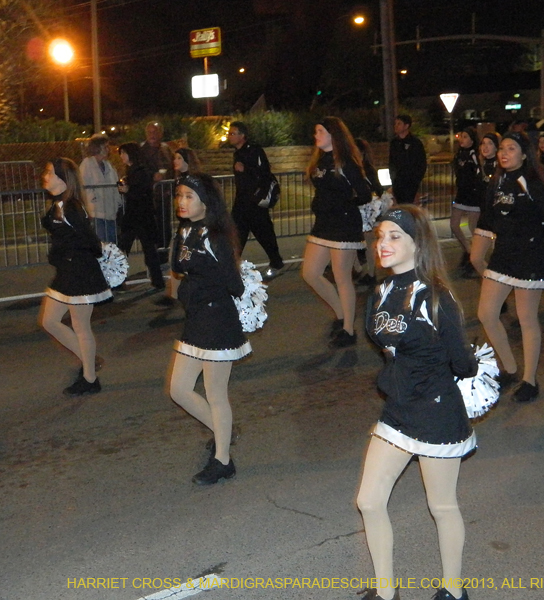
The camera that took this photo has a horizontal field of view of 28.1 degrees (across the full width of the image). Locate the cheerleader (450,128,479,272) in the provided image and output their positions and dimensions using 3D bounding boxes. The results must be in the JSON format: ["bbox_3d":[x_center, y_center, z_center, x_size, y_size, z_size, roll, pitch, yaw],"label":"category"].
[{"bbox_3d":[2.178,-1.108,12.100,0.390,1.620,0.410,-10,13,-36],"label":"cheerleader"}]

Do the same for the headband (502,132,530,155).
[{"bbox_3d":[1.519,-0.966,6.750,0.165,0.120,0.160,-10,13,-36],"label":"headband"}]

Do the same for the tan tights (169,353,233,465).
[{"bbox_3d":[-0.383,0.566,5.824,0.330,0.640,0.270,-9,13,-37],"label":"tan tights"}]

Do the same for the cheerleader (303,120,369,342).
[{"bbox_3d":[0.508,-0.539,8.550,0.470,1.760,0.430,-9,12,-32],"label":"cheerleader"}]

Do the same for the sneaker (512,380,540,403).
[{"bbox_3d":[1.690,0.608,7.212,0.100,0.115,0.260,9,14,43],"label":"sneaker"}]

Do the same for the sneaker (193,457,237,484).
[{"bbox_3d":[-0.303,0.900,5.720,0.245,0.112,0.097,-7,12,-27],"label":"sneaker"}]

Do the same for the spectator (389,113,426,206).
[{"bbox_3d":[1.715,-1.455,13.772,0.360,1.770,0.520,-10,14,-41],"label":"spectator"}]

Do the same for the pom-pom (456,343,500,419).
[{"bbox_3d":[0.779,0.313,4.220,0.200,0.280,0.210,-2,10,0],"label":"pom-pom"}]

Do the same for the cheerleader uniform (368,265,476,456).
[{"bbox_3d":[0.565,0.243,4.101,0.350,0.690,0.410,-9,13,-37],"label":"cheerleader uniform"}]

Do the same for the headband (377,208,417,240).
[{"bbox_3d":[0.473,-0.278,4.000,0.160,0.115,0.150,-9,13,-34],"label":"headband"}]

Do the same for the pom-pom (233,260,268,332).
[{"bbox_3d":[-0.121,-0.019,5.839,0.270,0.380,0.280,-1,11,0],"label":"pom-pom"}]

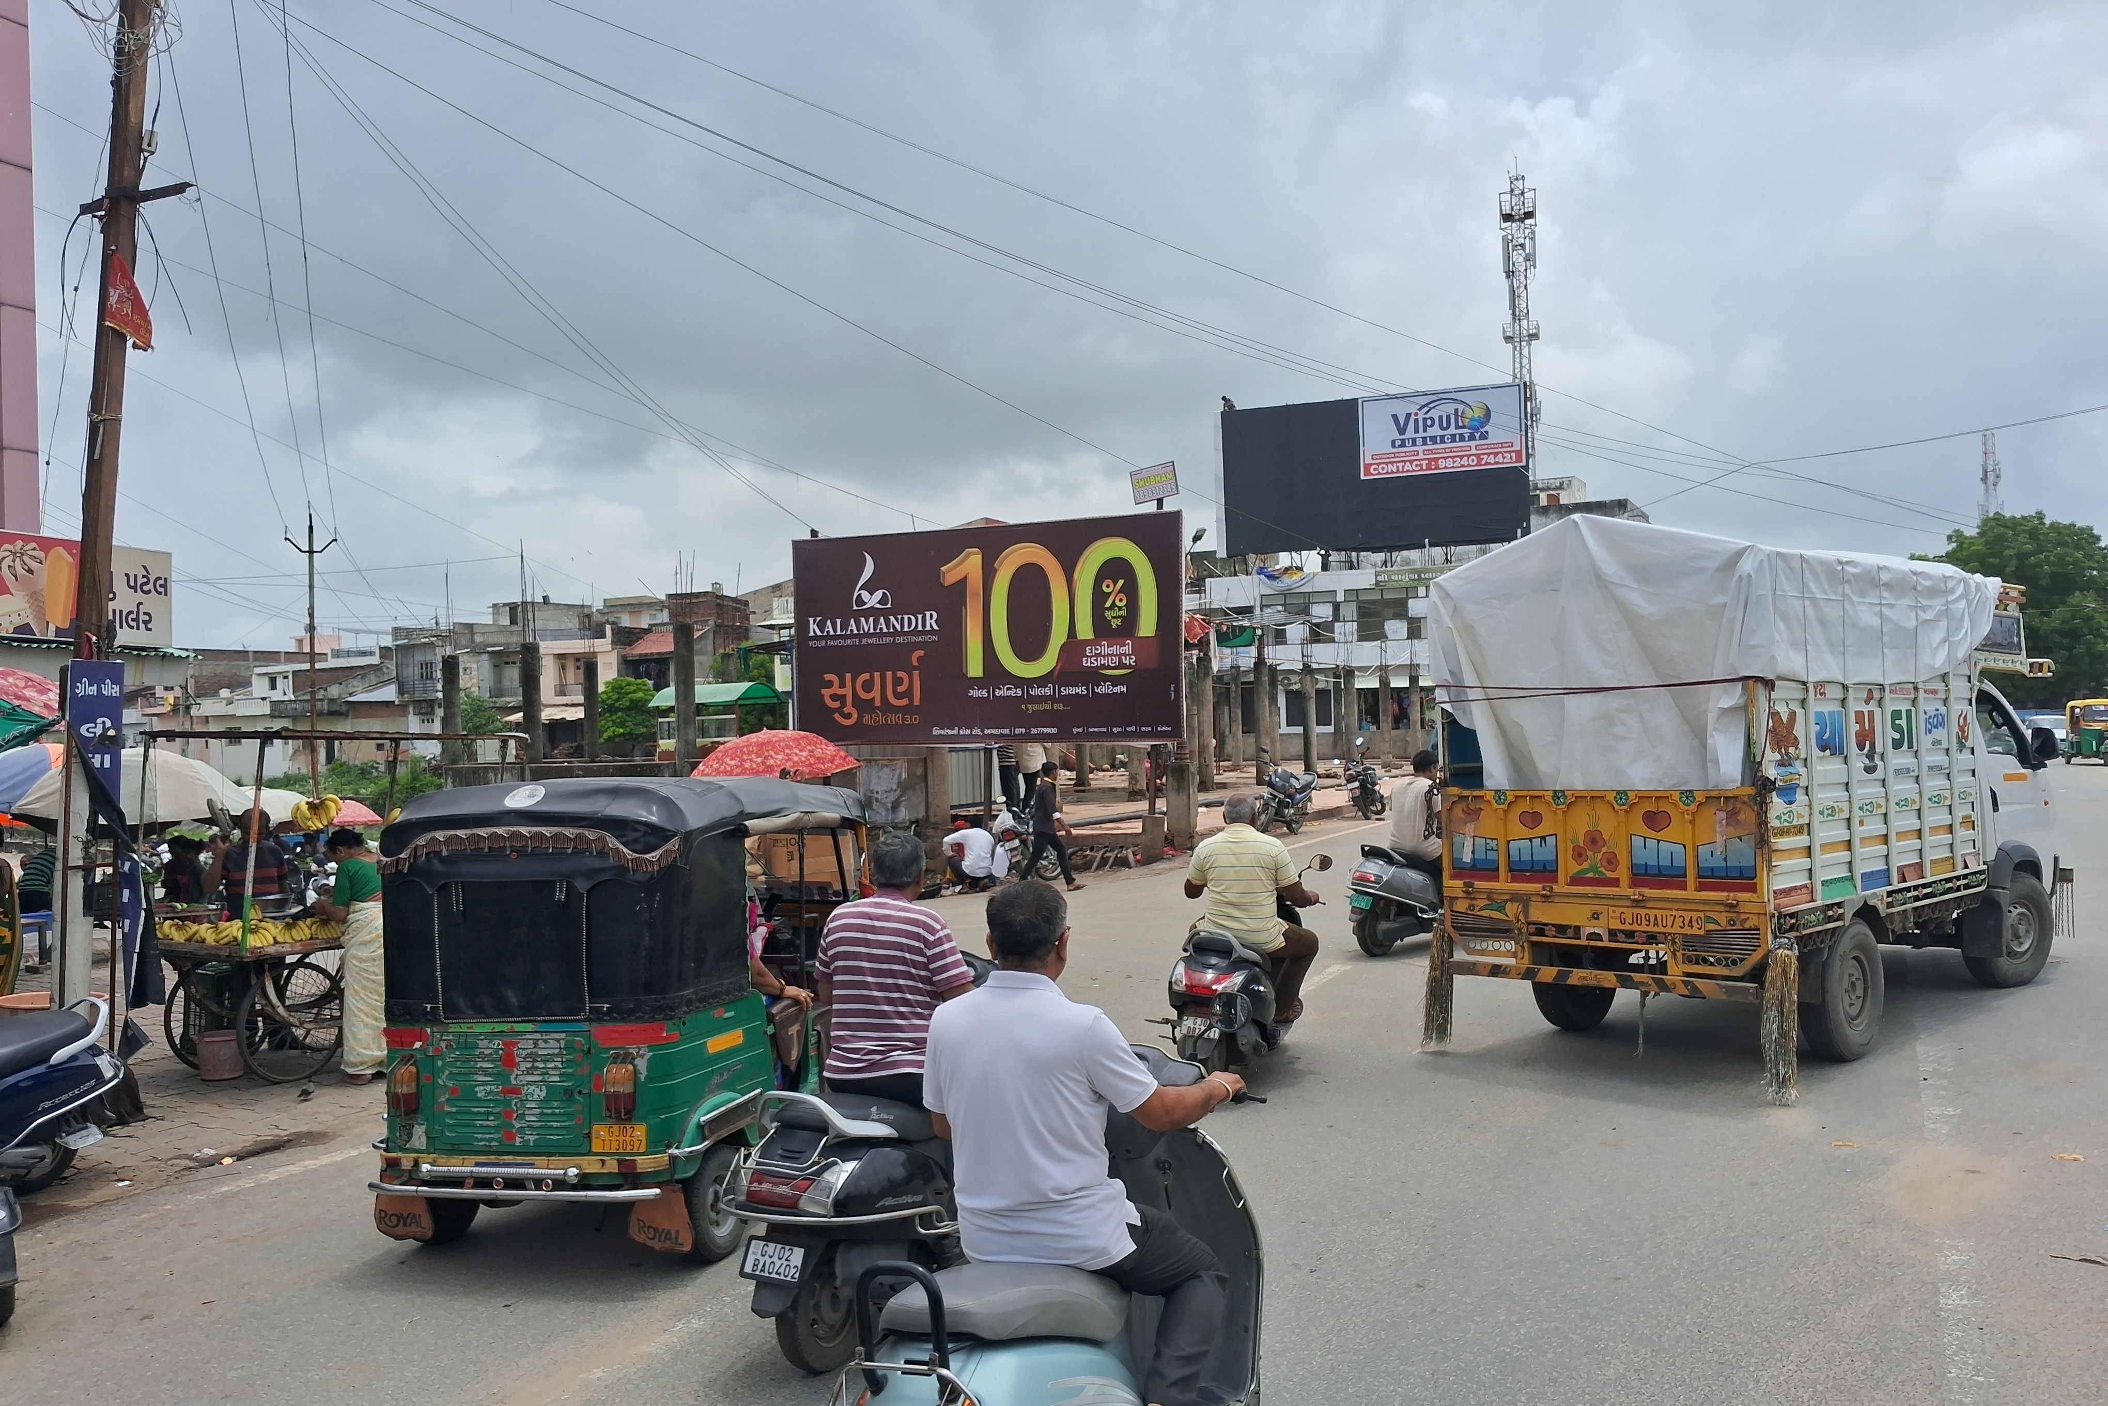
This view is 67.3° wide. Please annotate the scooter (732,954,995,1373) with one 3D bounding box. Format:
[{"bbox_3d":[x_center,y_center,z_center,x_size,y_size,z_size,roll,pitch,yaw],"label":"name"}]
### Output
[{"bbox_3d":[-0.497,1.380,5.104,0.690,1.120,1.800,-2,-1,21],"label":"scooter"}]

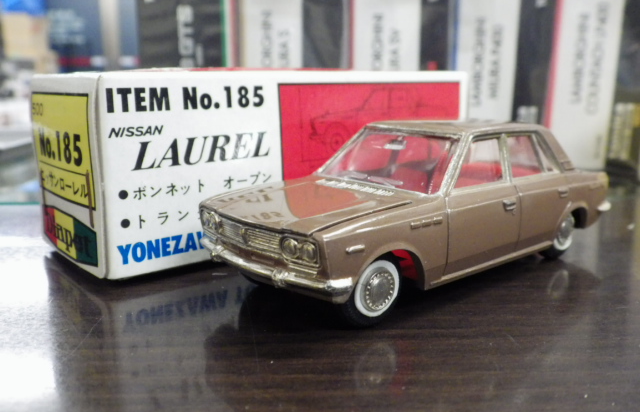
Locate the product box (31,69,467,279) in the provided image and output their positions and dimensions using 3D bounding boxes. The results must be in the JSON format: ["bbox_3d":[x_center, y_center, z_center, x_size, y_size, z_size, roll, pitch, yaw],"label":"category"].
[{"bbox_3d":[-0.013,-0.017,0.190,0.124,0.044,0.043,-10,15,-39],"label":"product box"}]

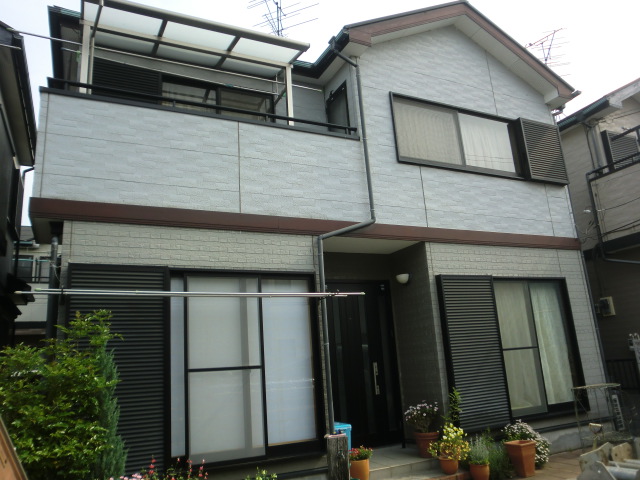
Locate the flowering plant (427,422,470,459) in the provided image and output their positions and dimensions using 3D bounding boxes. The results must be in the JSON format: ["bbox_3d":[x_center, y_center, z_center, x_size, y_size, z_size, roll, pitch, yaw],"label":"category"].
[{"bbox_3d":[1.654,2.578,6.150,0.501,0.441,0.471,3,-15,-27],"label":"flowering plant"}]

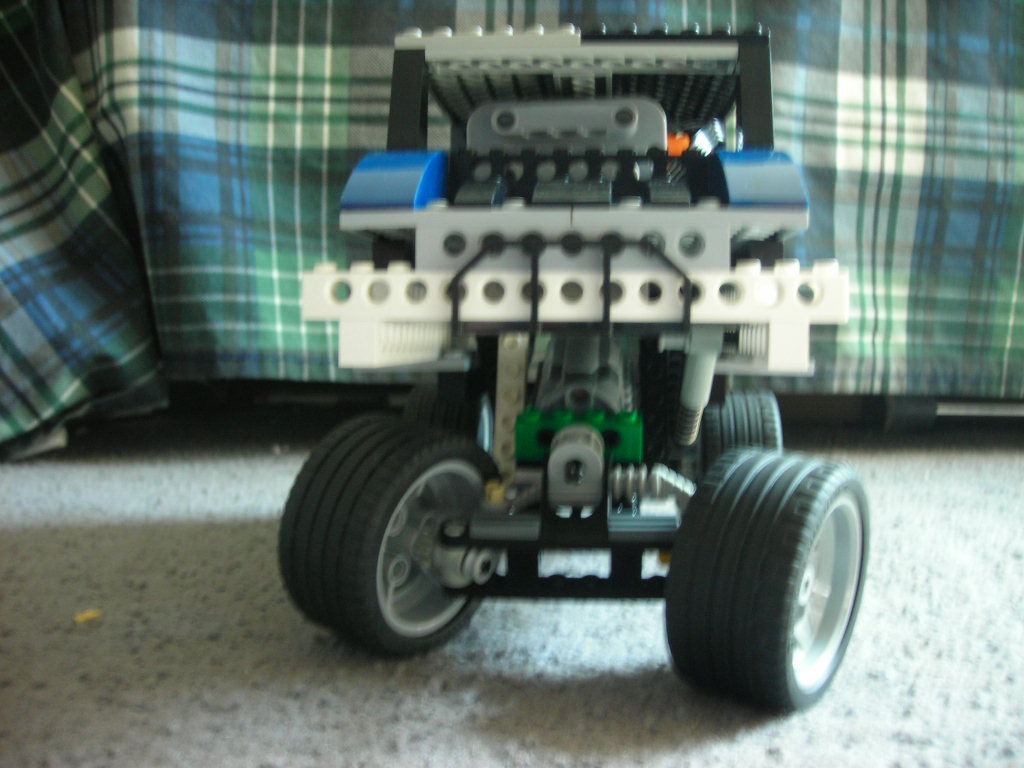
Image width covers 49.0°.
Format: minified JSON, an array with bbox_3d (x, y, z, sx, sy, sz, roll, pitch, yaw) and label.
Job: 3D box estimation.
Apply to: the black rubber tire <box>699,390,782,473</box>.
[{"bbox_3d":[0.092,0.031,0.455,0.028,0.056,0.056,1,4,5],"label":"black rubber tire"}]

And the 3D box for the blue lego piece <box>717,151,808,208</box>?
[{"bbox_3d":[0.054,-0.043,0.242,0.016,0.015,0.032,1,4,5],"label":"blue lego piece"}]

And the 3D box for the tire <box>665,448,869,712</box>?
[{"bbox_3d":[0.058,0.043,0.251,0.028,0.056,0.056,10,8,35],"label":"tire"}]

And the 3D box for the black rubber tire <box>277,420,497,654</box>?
[{"bbox_3d":[-0.028,0.036,0.270,0.028,0.056,0.056,12,10,35],"label":"black rubber tire"}]

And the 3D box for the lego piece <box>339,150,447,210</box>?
[{"bbox_3d":[-0.026,-0.045,0.250,0.016,0.015,0.032,1,4,5],"label":"lego piece"}]

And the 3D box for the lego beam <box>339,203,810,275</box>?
[{"bbox_3d":[0.013,-0.030,0.238,0.096,0.014,0.013,1,4,5],"label":"lego beam"}]

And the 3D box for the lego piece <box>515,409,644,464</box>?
[{"bbox_3d":[0.017,0.013,0.283,0.032,0.011,0.008,1,10,5],"label":"lego piece"}]

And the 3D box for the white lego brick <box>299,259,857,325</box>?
[{"bbox_3d":[0.013,-0.019,0.236,0.112,0.011,0.008,1,4,5],"label":"white lego brick"}]

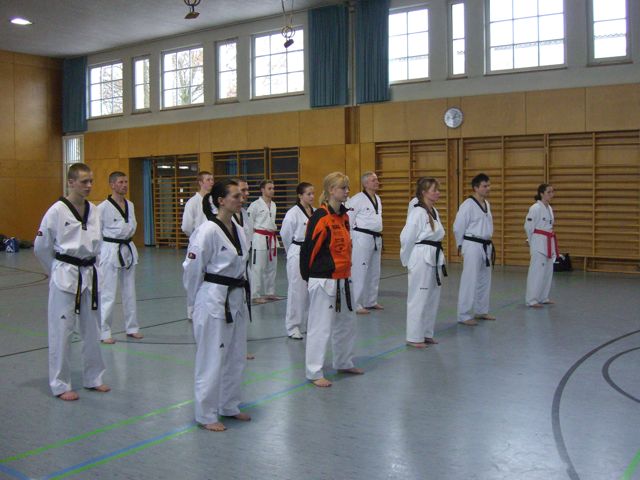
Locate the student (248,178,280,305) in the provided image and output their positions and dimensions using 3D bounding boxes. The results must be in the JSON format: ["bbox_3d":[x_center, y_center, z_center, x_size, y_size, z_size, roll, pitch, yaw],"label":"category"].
[{"bbox_3d":[-0.803,0.012,10.079,0.340,1.730,0.480,3,5,39],"label":"student"}]

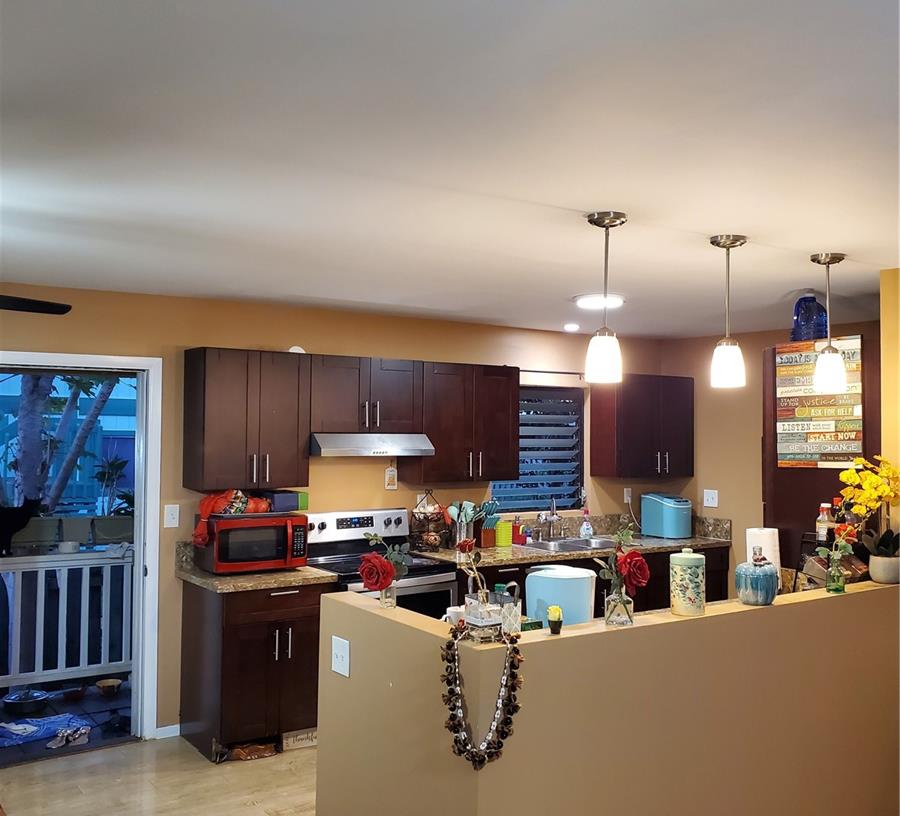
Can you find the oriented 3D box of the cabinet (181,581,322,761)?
[{"bbox_3d":[-1.077,1.379,4.990,0.629,0.877,0.605,2,-2,-33],"label":"cabinet"}]

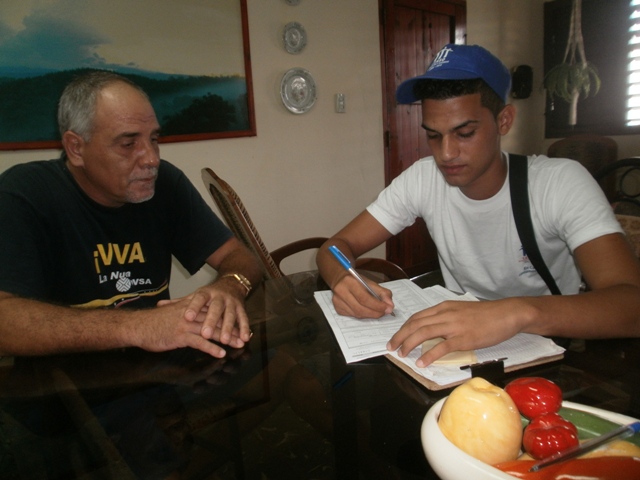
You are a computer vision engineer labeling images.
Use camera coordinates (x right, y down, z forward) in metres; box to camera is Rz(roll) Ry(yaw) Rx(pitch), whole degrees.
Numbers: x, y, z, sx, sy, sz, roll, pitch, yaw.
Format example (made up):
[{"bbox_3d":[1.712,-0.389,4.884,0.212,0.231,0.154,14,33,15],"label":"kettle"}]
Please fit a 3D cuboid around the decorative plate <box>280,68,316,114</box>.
[{"bbox_3d":[-0.110,-0.842,2.719,0.250,0.250,0.030,-13,14,-38],"label":"decorative plate"}]

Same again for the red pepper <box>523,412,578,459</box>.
[{"bbox_3d":[0.196,0.167,0.408,0.048,0.041,0.047,-4,11,0],"label":"red pepper"}]

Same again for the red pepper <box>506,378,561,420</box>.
[{"bbox_3d":[0.195,0.145,0.440,0.053,0.042,0.051,-4,11,0],"label":"red pepper"}]

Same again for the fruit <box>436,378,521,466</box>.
[{"bbox_3d":[0.142,0.162,0.425,0.075,0.081,0.075,-4,11,0],"label":"fruit"}]

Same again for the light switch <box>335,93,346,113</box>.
[{"bbox_3d":[0.132,-0.834,2.935,0.073,0.114,0.012,-13,14,-38],"label":"light switch"}]

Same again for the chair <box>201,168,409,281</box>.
[{"bbox_3d":[-0.028,0.178,2.011,0.820,1.020,0.580,-8,12,-22],"label":"chair"}]

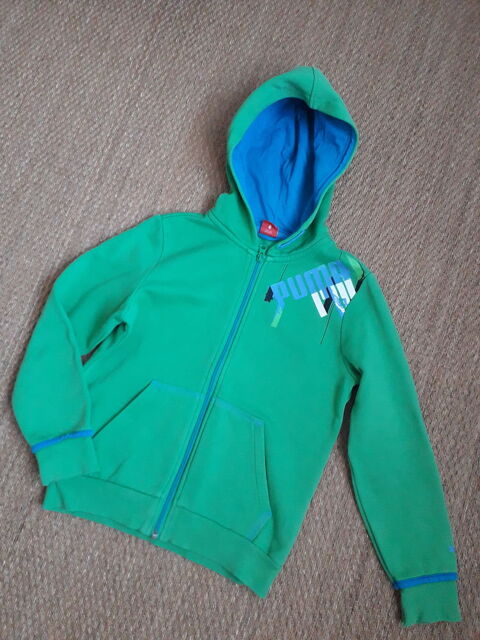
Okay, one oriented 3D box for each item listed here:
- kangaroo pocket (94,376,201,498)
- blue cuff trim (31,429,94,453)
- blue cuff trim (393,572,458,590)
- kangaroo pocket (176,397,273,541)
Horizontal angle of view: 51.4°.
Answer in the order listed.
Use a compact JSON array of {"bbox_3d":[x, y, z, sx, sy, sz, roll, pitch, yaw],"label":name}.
[{"bbox_3d":[-0.160,0.186,0.818,0.141,0.020,0.179,21,80,5],"label":"kangaroo pocket"},{"bbox_3d":[-0.281,0.195,0.802,0.098,0.018,0.015,-18,79,-2],"label":"blue cuff trim"},{"bbox_3d":[0.285,0.401,0.772,0.099,0.018,0.015,-6,79,0],"label":"blue cuff trim"},{"bbox_3d":[-0.006,0.239,0.804,0.153,0.020,0.182,21,80,5],"label":"kangaroo pocket"}]

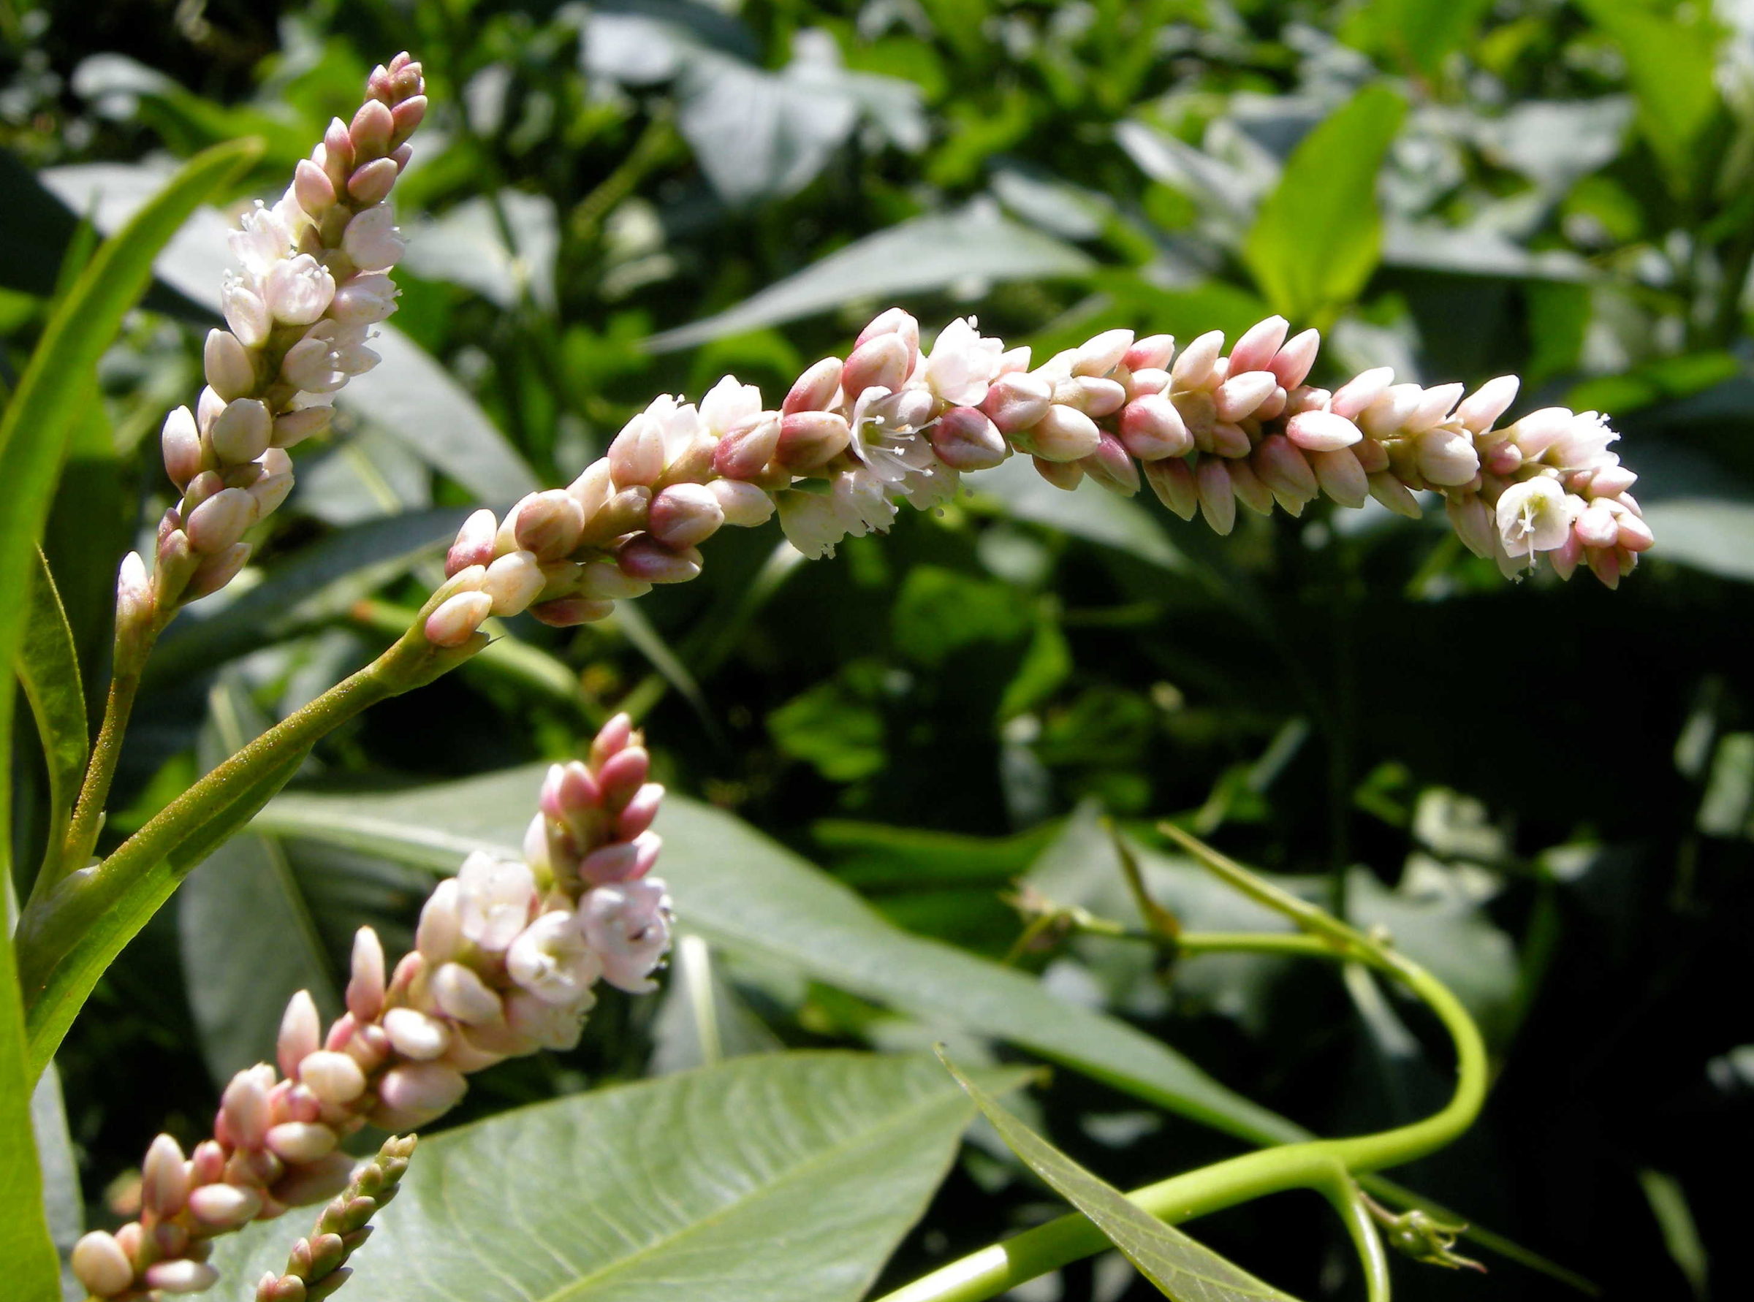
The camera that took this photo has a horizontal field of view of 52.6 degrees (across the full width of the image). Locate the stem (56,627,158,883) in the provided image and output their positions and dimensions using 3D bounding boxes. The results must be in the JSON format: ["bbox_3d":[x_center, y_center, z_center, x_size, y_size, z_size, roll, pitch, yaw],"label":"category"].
[{"bbox_3d":[-0.044,0.006,0.100,0.002,0.015,0.002,14,0,0],"label":"stem"}]

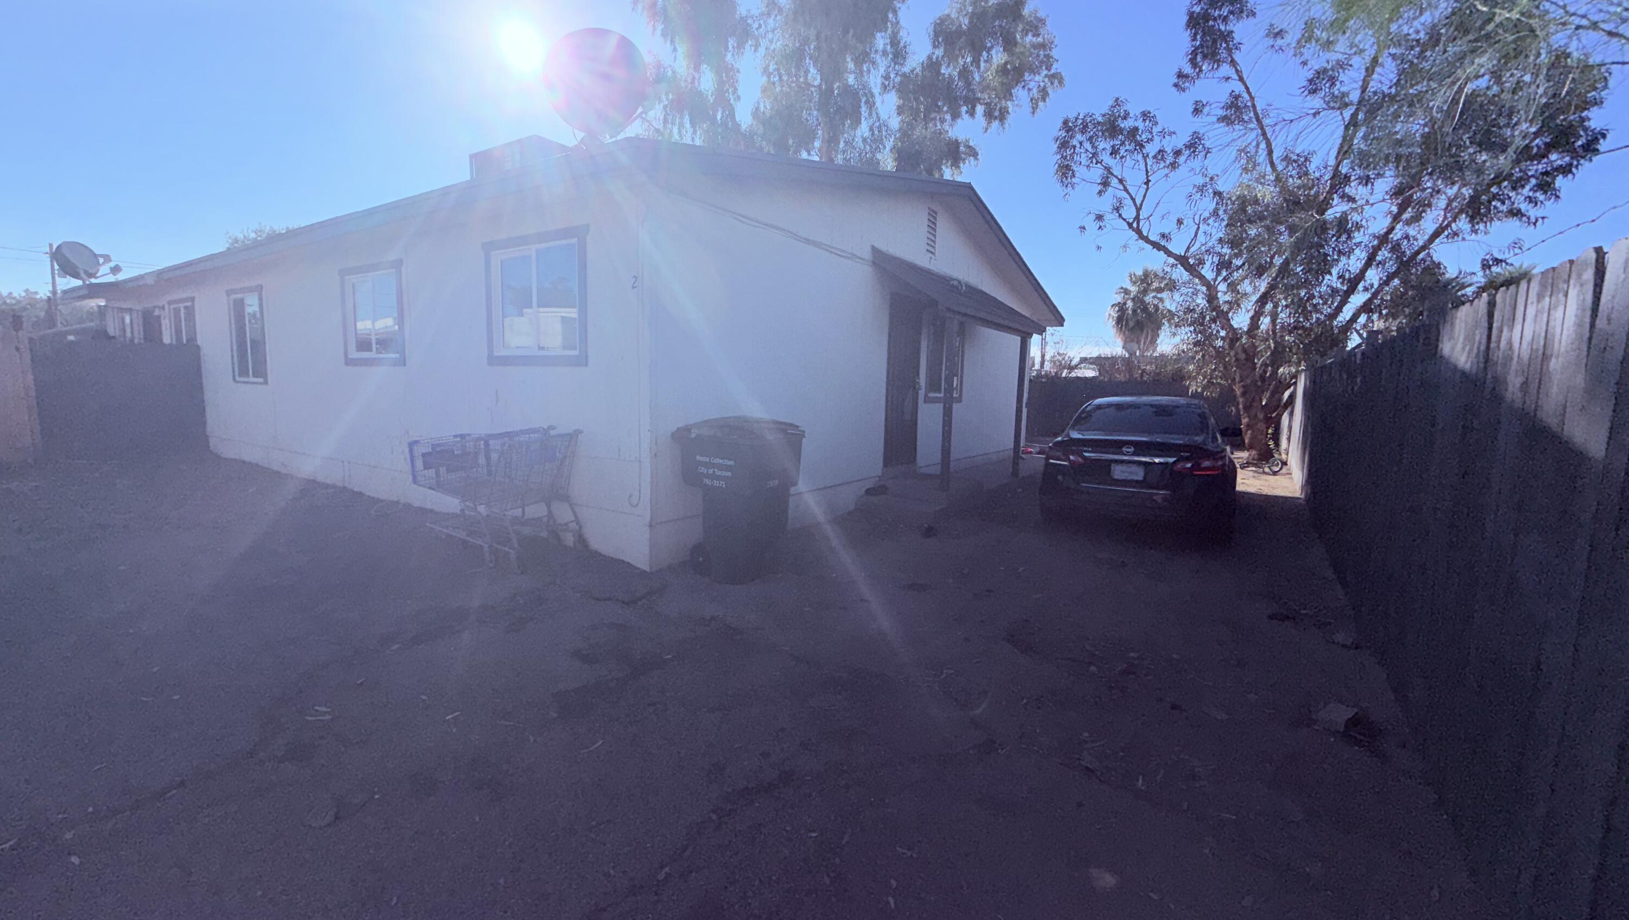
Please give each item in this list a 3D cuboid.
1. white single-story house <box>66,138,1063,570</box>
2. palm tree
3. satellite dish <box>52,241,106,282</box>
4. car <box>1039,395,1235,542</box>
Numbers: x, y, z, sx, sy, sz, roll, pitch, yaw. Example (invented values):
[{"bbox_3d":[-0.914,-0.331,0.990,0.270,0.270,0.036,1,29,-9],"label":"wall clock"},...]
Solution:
[{"bbox_3d":[-3.895,-2.018,12.222,14.120,4.100,11.070,5,7,33],"label":"white single-story house"},{"bbox_3d":[15.831,-5.464,32.409,3.000,7.600,3.000,5,7,33],"label":"palm tree"},{"bbox_3d":[-11.448,-3.091,10.322,0.700,0.640,0.420,1,6,1],"label":"satellite dish"},{"bbox_3d":[4.442,-0.068,8.578,1.840,1.470,4.860,5,7,33],"label":"car"}]

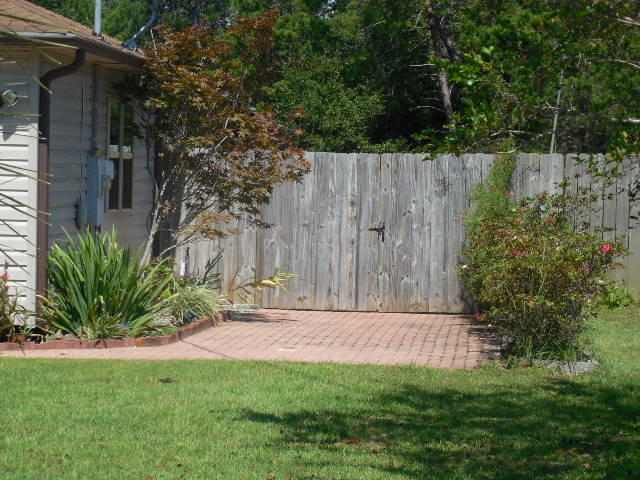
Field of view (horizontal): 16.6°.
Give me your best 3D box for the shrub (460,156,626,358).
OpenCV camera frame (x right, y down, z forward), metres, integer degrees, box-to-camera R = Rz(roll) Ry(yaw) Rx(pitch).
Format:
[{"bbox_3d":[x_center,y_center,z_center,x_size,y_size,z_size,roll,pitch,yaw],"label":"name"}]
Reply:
[{"bbox_3d":[2.030,0.160,20.000,1.450,1.750,1.400,1,2,4],"label":"shrub"}]

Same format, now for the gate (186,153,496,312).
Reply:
[{"bbox_3d":[0.270,-0.085,25.100,3.450,1.820,0.150,1,2,4],"label":"gate"}]

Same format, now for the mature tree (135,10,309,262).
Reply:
[{"bbox_3d":[-1.000,-0.750,22.300,1.750,3.050,1.700,1,2,4],"label":"mature tree"}]

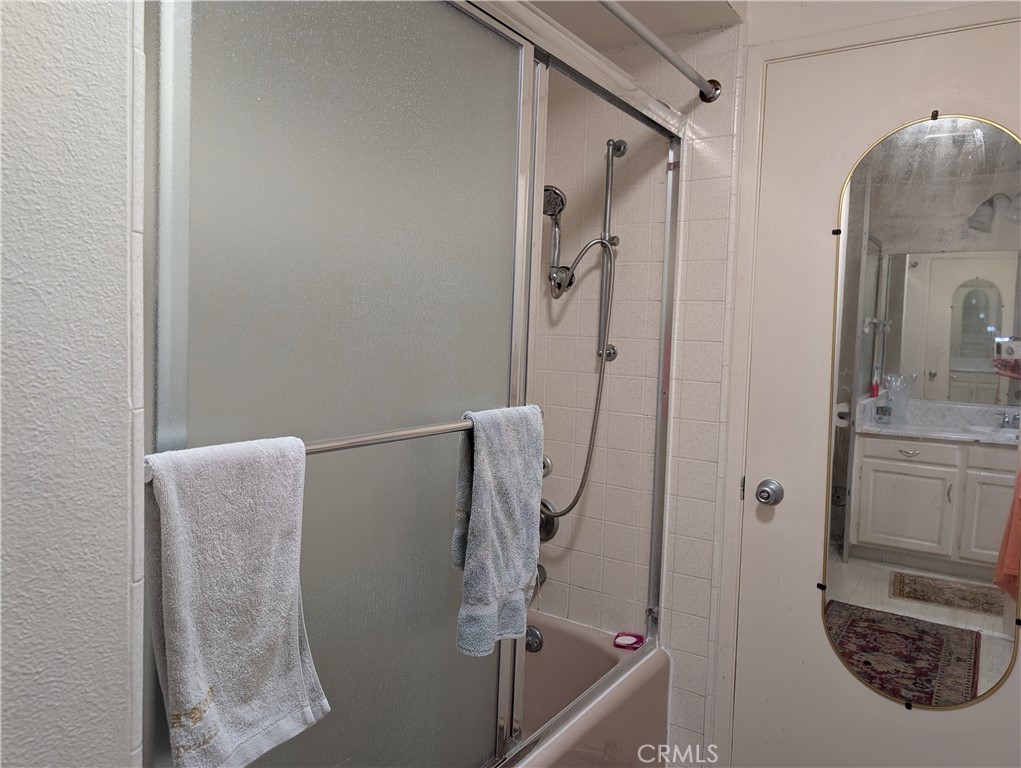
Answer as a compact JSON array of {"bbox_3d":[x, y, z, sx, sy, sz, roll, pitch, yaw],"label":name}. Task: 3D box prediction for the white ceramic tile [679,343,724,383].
[{"bbox_3d":[0.528,-0.062,1.942,0.108,0.108,0.010,4,4,33],"label":"white ceramic tile"}]

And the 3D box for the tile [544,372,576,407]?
[{"bbox_3d":[0.158,0.021,2.197,0.108,0.108,0.009,4,4,34],"label":"tile"}]

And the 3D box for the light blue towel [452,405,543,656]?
[{"bbox_3d":[-0.018,0.257,1.295,0.065,0.432,0.228,4,5,36],"label":"light blue towel"}]

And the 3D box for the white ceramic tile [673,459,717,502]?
[{"bbox_3d":[0.518,0.266,1.967,0.108,0.108,0.009,4,4,34],"label":"white ceramic tile"}]

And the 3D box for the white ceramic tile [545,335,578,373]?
[{"bbox_3d":[0.160,-0.087,2.174,0.108,0.107,0.009,4,5,36],"label":"white ceramic tile"}]

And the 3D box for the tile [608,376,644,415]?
[{"bbox_3d":[0.337,0.034,2.053,0.108,0.107,0.009,4,5,36],"label":"tile"}]

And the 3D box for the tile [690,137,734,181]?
[{"bbox_3d":[0.545,-0.608,1.911,0.108,0.108,0.009,4,4,34],"label":"tile"}]

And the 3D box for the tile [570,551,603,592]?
[{"bbox_3d":[0.233,0.572,2.161,0.108,0.108,0.010,4,4,33],"label":"tile"}]

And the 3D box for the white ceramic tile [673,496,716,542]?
[{"bbox_3d":[0.508,0.371,1.946,0.108,0.107,0.009,4,5,36],"label":"white ceramic tile"}]

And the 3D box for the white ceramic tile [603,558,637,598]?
[{"bbox_3d":[0.322,0.573,2.089,0.108,0.107,0.009,4,5,36],"label":"white ceramic tile"}]

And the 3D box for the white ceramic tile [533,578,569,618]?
[{"bbox_3d":[0.138,0.676,2.239,0.108,0.108,0.009,4,4,34],"label":"white ceramic tile"}]

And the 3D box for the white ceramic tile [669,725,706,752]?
[{"bbox_3d":[0.493,1.028,2.010,0.108,0.108,0.010,4,4,33],"label":"white ceramic tile"}]

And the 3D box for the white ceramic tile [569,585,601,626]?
[{"bbox_3d":[0.230,0.674,2.161,0.108,0.107,0.009,4,5,36],"label":"white ceramic tile"}]

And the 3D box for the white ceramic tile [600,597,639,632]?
[{"bbox_3d":[0.320,0.680,2.097,0.108,0.107,0.009,4,5,36],"label":"white ceramic tile"}]

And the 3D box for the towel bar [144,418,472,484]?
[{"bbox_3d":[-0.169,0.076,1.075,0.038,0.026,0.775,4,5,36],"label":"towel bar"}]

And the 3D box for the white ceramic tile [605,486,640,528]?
[{"bbox_3d":[0.328,0.357,2.075,0.108,0.107,0.009,4,5,36],"label":"white ceramic tile"}]

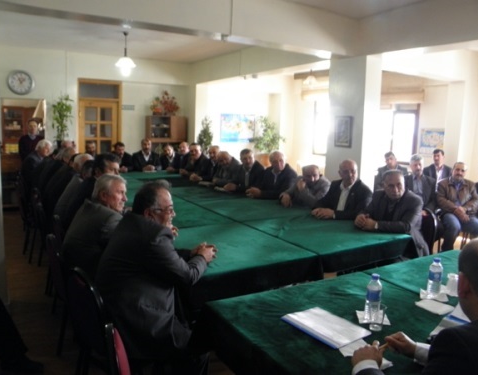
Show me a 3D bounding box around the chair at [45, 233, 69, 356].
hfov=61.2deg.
[{"bbox_3d":[-1.153,0.704,3.028,0.540,0.840,0.470,-3,10,-31],"label":"chair"}]

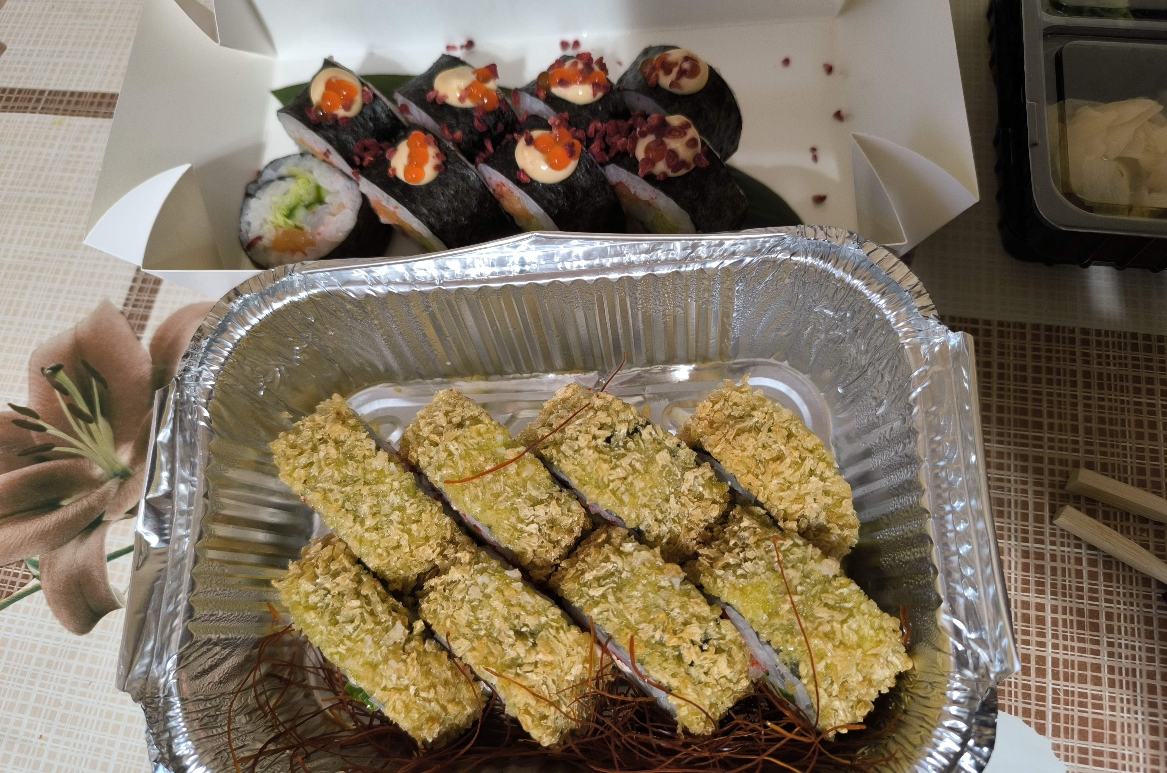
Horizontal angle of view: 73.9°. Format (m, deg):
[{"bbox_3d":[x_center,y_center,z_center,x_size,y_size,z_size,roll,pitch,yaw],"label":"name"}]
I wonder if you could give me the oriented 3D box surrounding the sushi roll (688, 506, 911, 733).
[{"bbox_3d":[0.054,0.061,0.204,0.024,0.040,0.056,-40,74,-12],"label":"sushi roll"}]

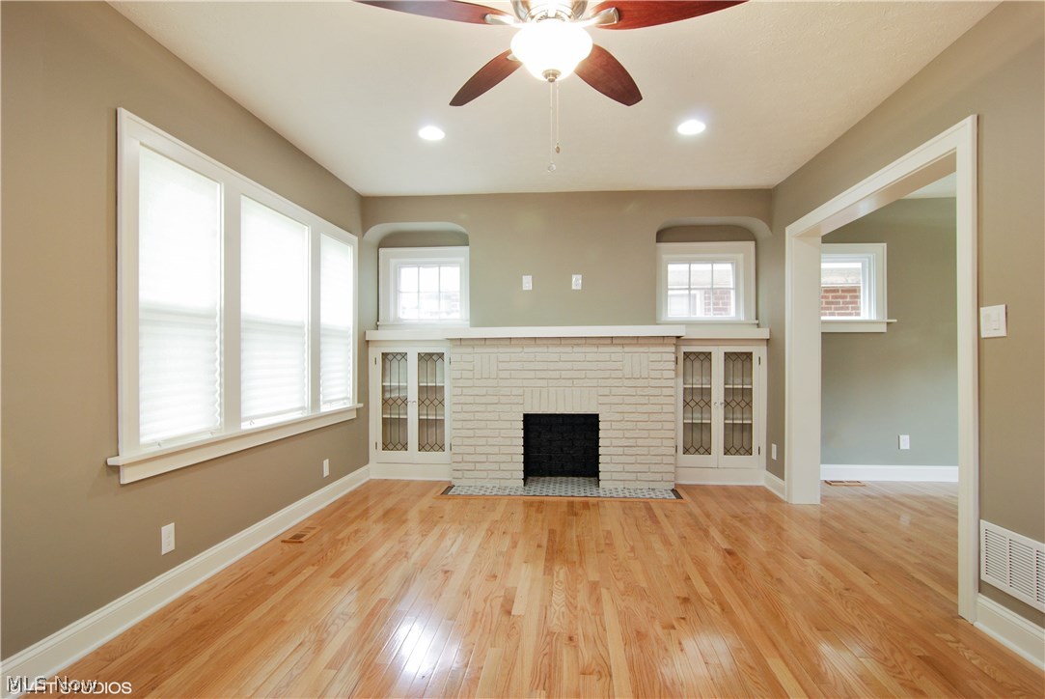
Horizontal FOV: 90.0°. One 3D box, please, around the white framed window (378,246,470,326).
[{"bbox_3d":[-0.916,-0.593,4.992,0.910,0.754,0.090,0,0,5],"label":"white framed window"}]

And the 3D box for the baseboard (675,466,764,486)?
[{"bbox_3d":[1.600,1.031,4.231,0.690,0.138,0.020,0,0,5],"label":"baseboard"}]

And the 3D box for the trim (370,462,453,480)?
[{"bbox_3d":[-0.939,1.026,4.377,0.700,0.143,0.020,0,0,5],"label":"trim"}]

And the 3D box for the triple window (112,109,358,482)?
[{"bbox_3d":[-1.534,-0.202,3.255,0.110,1.514,2.380,0,0,5],"label":"triple window"}]

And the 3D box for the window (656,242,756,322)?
[{"bbox_3d":[1.536,-0.560,4.384,0.860,0.690,0.060,0,0,5],"label":"window"}]

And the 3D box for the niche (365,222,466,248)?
[{"bbox_3d":[-0.853,-0.967,4.424,0.890,0.170,0.320,0,0,5],"label":"niche"}]

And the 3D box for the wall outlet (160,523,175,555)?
[{"bbox_3d":[-1.502,0.806,2.223,0.010,0.116,0.073,0,0,5],"label":"wall outlet"}]

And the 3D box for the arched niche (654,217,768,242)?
[{"bbox_3d":[1.649,-1.056,4.618,0.958,0.142,0.350,0,0,5],"label":"arched niche"}]

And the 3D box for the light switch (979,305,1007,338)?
[{"bbox_3d":[1.899,-0.112,2.118,0.015,0.125,0.125,0,0,5],"label":"light switch"}]

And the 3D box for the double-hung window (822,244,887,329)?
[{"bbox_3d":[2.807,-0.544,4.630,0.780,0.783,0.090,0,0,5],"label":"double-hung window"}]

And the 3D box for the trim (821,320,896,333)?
[{"bbox_3d":[2.845,-0.205,4.585,0.820,0.114,0.070,0,0,5],"label":"trim"}]

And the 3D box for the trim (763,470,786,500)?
[{"bbox_3d":[1.938,1.030,4.013,0.020,0.138,0.420,0,0,5],"label":"trim"}]

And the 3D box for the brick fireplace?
[{"bbox_3d":[0.334,0.507,4.346,1.790,1.190,0.360,0,0,5],"label":"brick fireplace"}]

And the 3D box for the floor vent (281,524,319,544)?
[{"bbox_3d":[-1.360,1.144,3.256,0.145,0.012,0.315,0,0,5],"label":"floor vent"}]

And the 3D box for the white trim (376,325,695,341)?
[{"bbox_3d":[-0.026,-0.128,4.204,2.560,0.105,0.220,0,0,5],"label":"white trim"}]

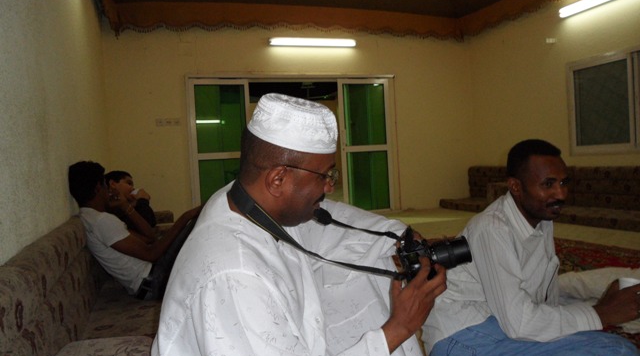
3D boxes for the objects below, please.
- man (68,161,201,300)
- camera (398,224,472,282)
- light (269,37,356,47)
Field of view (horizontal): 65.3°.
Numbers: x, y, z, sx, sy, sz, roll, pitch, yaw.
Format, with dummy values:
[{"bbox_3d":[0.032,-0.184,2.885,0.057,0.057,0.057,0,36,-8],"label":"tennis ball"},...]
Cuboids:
[{"bbox_3d":[-0.878,0.290,2.644,0.820,0.800,0.520,-4,2,-18],"label":"man"},{"bbox_3d":[0.259,0.174,1.120,0.170,0.100,0.132,-16,38,-5],"label":"camera"},{"bbox_3d":[-0.080,-1.885,6.950,1.260,0.100,0.080,-4,2,-18],"label":"light"}]

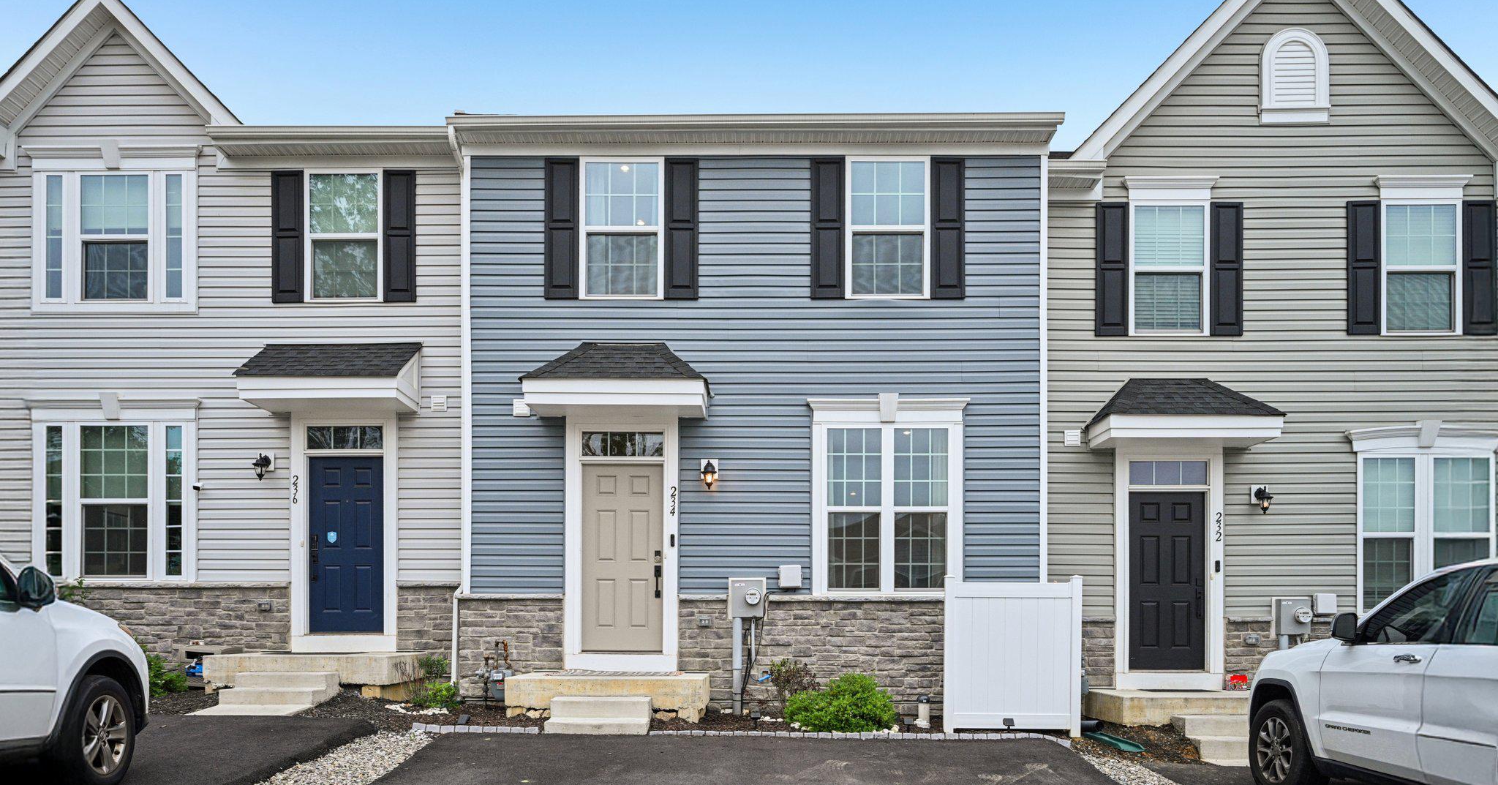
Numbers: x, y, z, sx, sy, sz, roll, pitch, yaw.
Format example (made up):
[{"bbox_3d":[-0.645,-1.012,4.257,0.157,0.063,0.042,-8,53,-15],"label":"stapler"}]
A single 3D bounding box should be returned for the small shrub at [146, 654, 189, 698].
[{"bbox_3d":[-6.250,2.985,10.550,0.550,0.480,0.500,0,-5,0],"label":"small shrub"}]

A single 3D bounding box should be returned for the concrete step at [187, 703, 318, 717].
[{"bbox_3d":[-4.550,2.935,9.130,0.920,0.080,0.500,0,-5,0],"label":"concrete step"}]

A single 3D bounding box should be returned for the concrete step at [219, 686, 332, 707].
[{"bbox_3d":[-4.730,3.030,9.970,0.950,0.170,0.400,0,-3,1],"label":"concrete step"}]

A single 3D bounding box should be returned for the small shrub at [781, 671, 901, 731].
[{"bbox_3d":[0.880,2.980,9.600,1.080,0.600,0.920,0,-3,1],"label":"small shrub"}]

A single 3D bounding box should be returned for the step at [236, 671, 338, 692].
[{"bbox_3d":[-4.537,2.840,9.830,0.890,0.155,0.310,0,-5,0],"label":"step"}]

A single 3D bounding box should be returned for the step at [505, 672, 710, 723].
[{"bbox_3d":[-1.380,3.040,10.050,1.900,0.420,1.100,0,-3,1],"label":"step"}]

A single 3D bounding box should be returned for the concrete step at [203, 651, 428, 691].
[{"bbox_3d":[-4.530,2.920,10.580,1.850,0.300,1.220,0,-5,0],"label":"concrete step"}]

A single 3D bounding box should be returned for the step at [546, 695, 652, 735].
[{"bbox_3d":[-1.300,2.845,8.840,0.900,0.270,0.580,0,-5,0],"label":"step"}]

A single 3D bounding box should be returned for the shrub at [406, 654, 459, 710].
[{"bbox_3d":[-3.190,2.915,10.050,0.490,0.530,0.460,0,-5,0],"label":"shrub"}]

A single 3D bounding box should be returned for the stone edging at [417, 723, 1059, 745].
[{"bbox_3d":[-0.070,3.090,9.000,5.950,0.120,0.250,0,-3,1],"label":"stone edging"}]

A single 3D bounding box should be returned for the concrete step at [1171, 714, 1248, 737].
[{"bbox_3d":[4.650,3.260,9.780,0.900,0.180,0.310,0,-5,0],"label":"concrete step"}]

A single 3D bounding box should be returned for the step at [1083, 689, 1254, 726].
[{"bbox_3d":[4.820,3.410,10.850,1.900,0.340,1.080,0,-3,1],"label":"step"}]

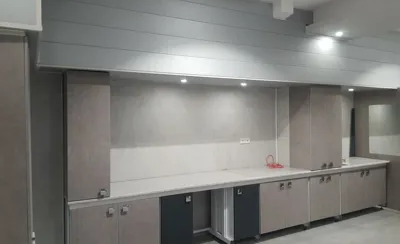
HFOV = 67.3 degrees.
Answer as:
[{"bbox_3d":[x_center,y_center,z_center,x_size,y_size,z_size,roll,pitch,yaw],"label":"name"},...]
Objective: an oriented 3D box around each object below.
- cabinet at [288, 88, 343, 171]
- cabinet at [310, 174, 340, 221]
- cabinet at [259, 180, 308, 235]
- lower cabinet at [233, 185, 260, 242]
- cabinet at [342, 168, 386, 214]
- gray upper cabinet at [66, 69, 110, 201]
[{"bbox_3d":[2.039,0.102,5.282,0.795,1.407,0.460,0,-1,-29],"label":"cabinet"},{"bbox_3d":[1.904,1.226,5.159,0.767,0.715,0.600,0,-1,-29],"label":"cabinet"},{"bbox_3d":[1.134,1.229,4.727,0.971,0.715,0.600,0,-1,-29],"label":"cabinet"},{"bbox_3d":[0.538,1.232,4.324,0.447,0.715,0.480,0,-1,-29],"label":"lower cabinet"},{"bbox_3d":[2.833,1.222,5.680,1.343,0.715,0.600,0,-1,-29],"label":"cabinet"},{"bbox_3d":[-1.261,0.136,3.350,0.431,1.367,0.400,0,-1,-29],"label":"gray upper cabinet"}]

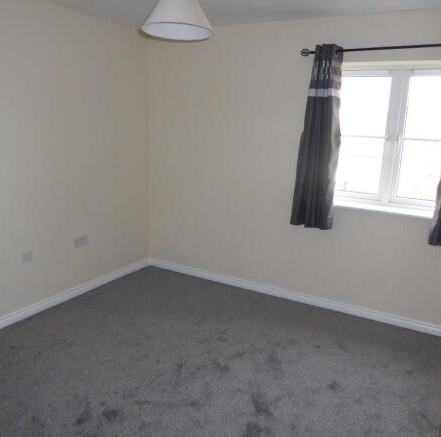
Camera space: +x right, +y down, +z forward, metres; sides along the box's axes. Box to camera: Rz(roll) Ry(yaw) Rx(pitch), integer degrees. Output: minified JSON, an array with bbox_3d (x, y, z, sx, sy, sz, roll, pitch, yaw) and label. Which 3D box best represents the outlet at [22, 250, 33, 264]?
[{"bbox_3d":[-1.434,0.294,3.142,0.014,0.087,0.087,9,15,28],"label":"outlet"}]

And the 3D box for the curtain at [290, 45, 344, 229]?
[{"bbox_3d":[0.757,-0.605,3.264,0.320,1.370,0.120,9,15,28],"label":"curtain"}]

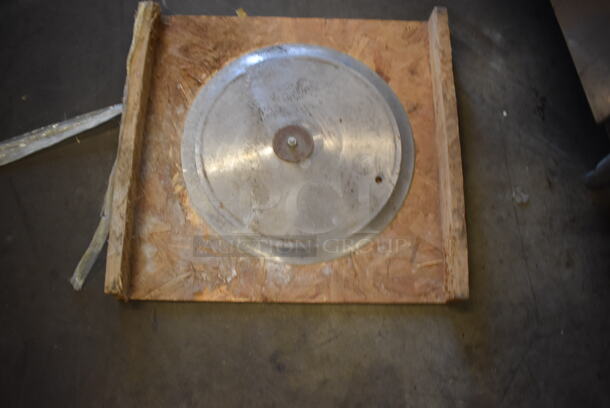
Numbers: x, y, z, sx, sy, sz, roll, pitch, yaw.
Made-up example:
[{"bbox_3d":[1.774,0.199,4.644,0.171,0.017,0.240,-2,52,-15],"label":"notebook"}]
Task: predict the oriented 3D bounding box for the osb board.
[{"bbox_3d":[-0.023,-0.099,0.773,0.544,0.053,0.515,1,75,-1],"label":"osb board"}]

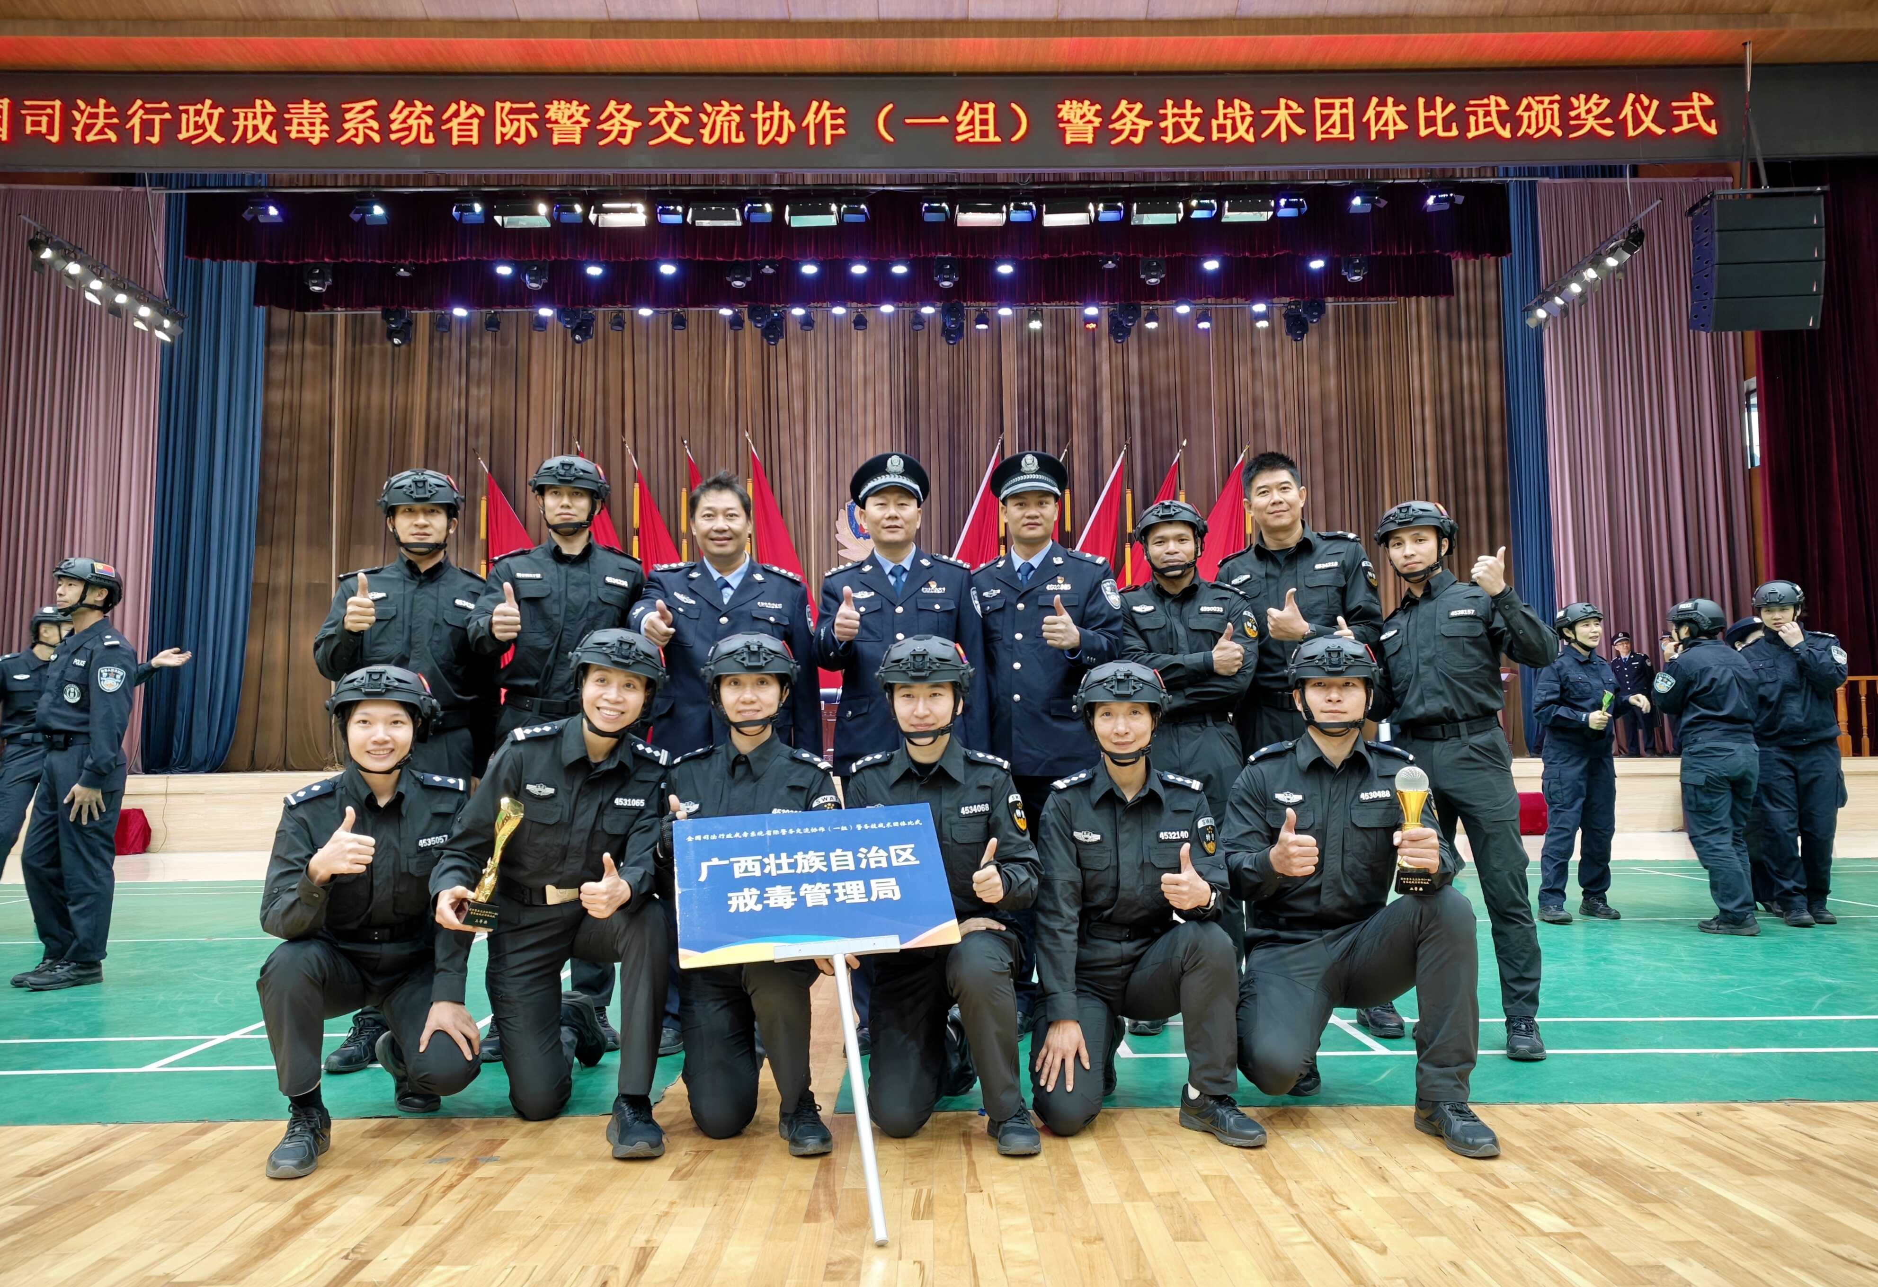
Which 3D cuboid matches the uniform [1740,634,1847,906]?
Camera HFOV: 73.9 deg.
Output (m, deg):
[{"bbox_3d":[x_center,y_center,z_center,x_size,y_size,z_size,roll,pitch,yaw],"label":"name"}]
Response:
[{"bbox_3d":[4.369,0.649,6.412,0.490,1.450,0.350,-4,-6,32],"label":"uniform"}]

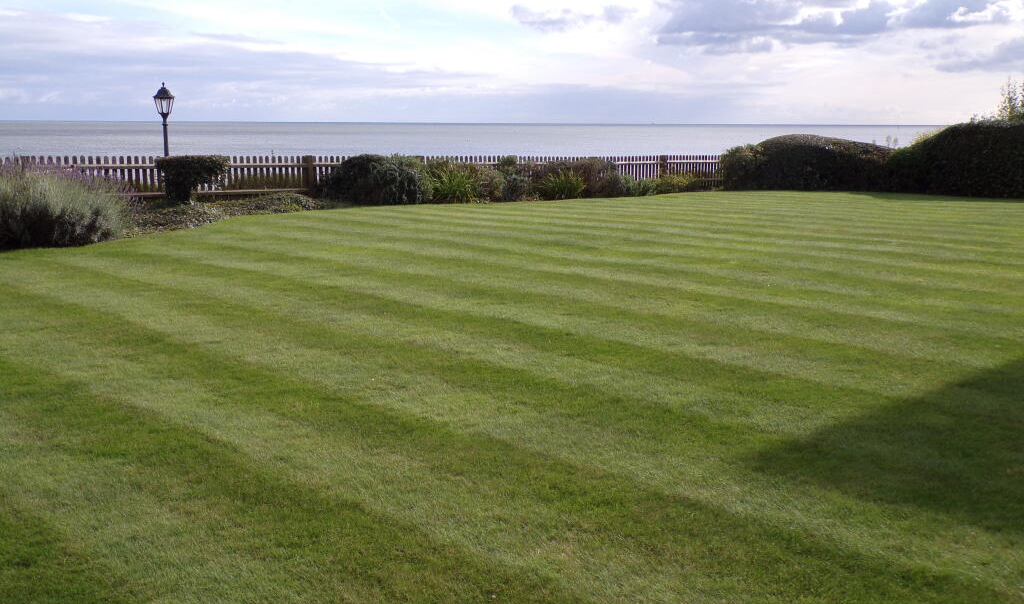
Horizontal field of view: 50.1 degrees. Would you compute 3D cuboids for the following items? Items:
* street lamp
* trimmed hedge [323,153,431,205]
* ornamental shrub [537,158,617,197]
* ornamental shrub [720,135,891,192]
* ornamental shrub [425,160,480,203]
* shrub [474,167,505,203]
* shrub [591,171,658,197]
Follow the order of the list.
[{"bbox_3d":[-6.769,-3.061,21.392,0.430,2.411,0.430,0,9,0],"label":"street lamp"},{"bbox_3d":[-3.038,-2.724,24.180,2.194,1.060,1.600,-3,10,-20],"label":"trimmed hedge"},{"bbox_3d":[1.618,-3.116,27.456,1.916,0.959,1.500,-3,10,-20],"label":"ornamental shrub"},{"bbox_3d":[8.677,-4.134,32.350,4.810,1.614,2.100,0,9,0],"label":"ornamental shrub"},{"bbox_3d":[-1.347,-2.732,24.786,1.210,0.937,1.200,0,9,0],"label":"ornamental shrub"},{"bbox_3d":[-0.518,-2.716,25.193,0.659,0.801,0.750,-3,10,-20],"label":"shrub"},{"bbox_3d":[2.880,-3.068,28.274,1.627,0.653,1.200,-3,10,-20],"label":"shrub"}]

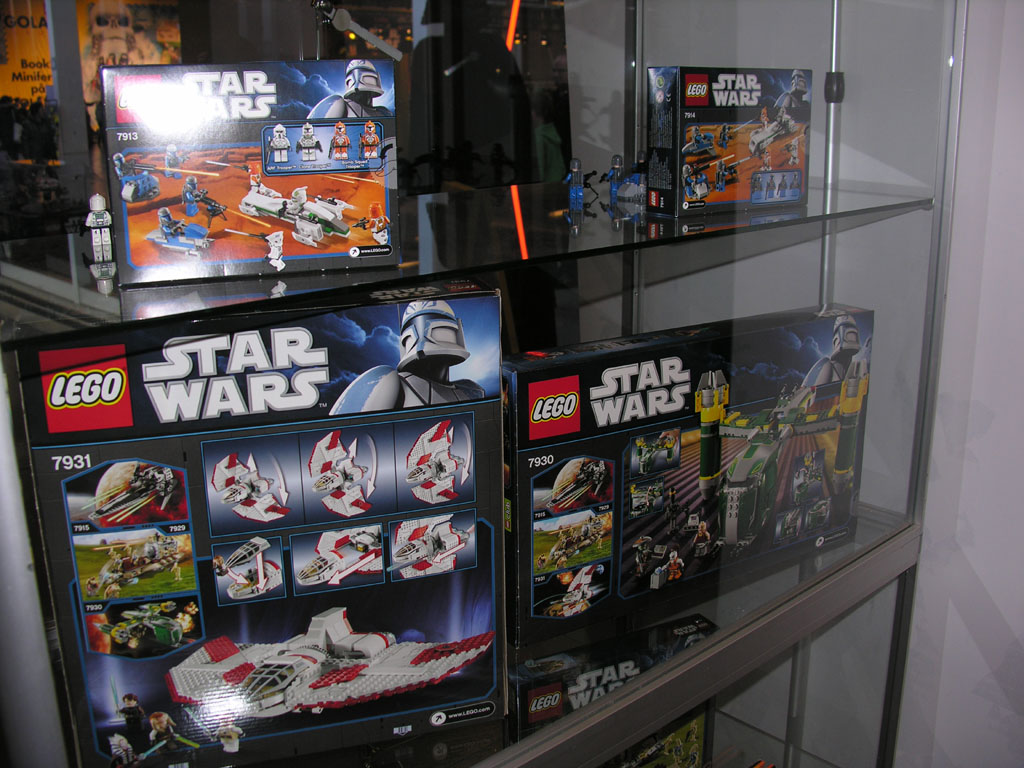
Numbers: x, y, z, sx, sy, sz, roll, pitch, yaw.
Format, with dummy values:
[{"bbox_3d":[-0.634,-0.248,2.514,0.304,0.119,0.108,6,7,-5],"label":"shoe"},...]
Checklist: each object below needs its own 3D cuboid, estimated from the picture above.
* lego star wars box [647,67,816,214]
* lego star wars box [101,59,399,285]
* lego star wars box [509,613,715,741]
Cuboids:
[{"bbox_3d":[0.230,-0.255,1.079,0.189,0.143,0.046,-10,18,-31],"label":"lego star wars box"},{"bbox_3d":[-0.178,-0.149,0.715,0.190,0.141,0.046,-6,16,-18],"label":"lego star wars box"},{"bbox_3d":[0.131,0.452,1.325,0.292,0.252,0.044,-8,17,-25],"label":"lego star wars box"}]

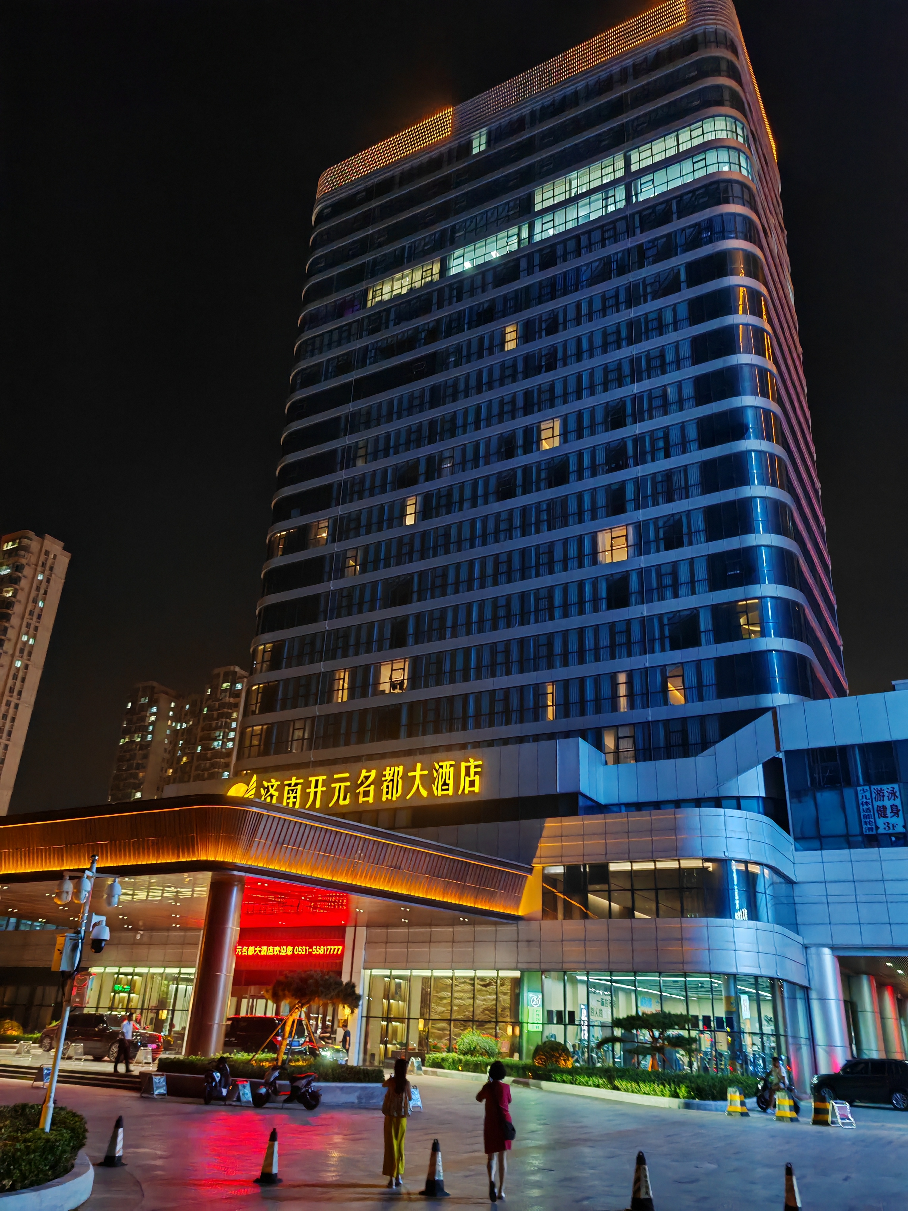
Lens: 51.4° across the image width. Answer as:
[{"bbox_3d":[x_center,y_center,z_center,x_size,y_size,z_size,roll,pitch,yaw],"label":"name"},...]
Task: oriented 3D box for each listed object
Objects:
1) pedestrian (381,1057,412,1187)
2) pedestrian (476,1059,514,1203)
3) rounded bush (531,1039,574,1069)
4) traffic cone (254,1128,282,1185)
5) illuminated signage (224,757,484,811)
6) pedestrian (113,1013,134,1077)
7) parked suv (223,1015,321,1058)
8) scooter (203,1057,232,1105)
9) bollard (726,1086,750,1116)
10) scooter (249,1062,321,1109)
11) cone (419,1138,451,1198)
[{"bbox_3d":[-0.793,7.289,13.389,0.430,1.600,0.380,6,-25,-7],"label":"pedestrian"},{"bbox_3d":[0.567,6.983,12.618,0.480,1.630,0.420,3,-25,0],"label":"pedestrian"},{"bbox_3d":[3.975,18.285,38.159,1.650,1.400,1.650,3,-25,0],"label":"rounded bush"},{"bbox_3d":[-2.641,7.874,13.559,0.360,0.680,0.360,-4,-26,14],"label":"traffic cone"},{"bbox_3d":[-6.762,11.028,58.113,19.343,2.600,0.300,-11,-29,28],"label":"illuminated signage"},{"bbox_3d":[-10.119,13.460,29.139,0.500,1.720,0.480,1,-25,5],"label":"pedestrian"},{"bbox_3d":[-8.139,17.289,37.483,4.900,1.800,1.920,-13,-29,30],"label":"parked suv"},{"bbox_3d":[-6.334,12.681,25.279,0.680,1.120,1.700,1,-25,4],"label":"scooter"},{"bbox_3d":[8.148,14.256,27.116,0.530,0.760,0.530,24,-33,-38],"label":"bollard"},{"bbox_3d":[-4.532,13.078,25.711,1.850,1.080,0.700,3,-25,0],"label":"scooter"},{"bbox_3d":[-0.245,7.428,12.503,0.370,0.650,0.370,3,-25,1],"label":"cone"}]

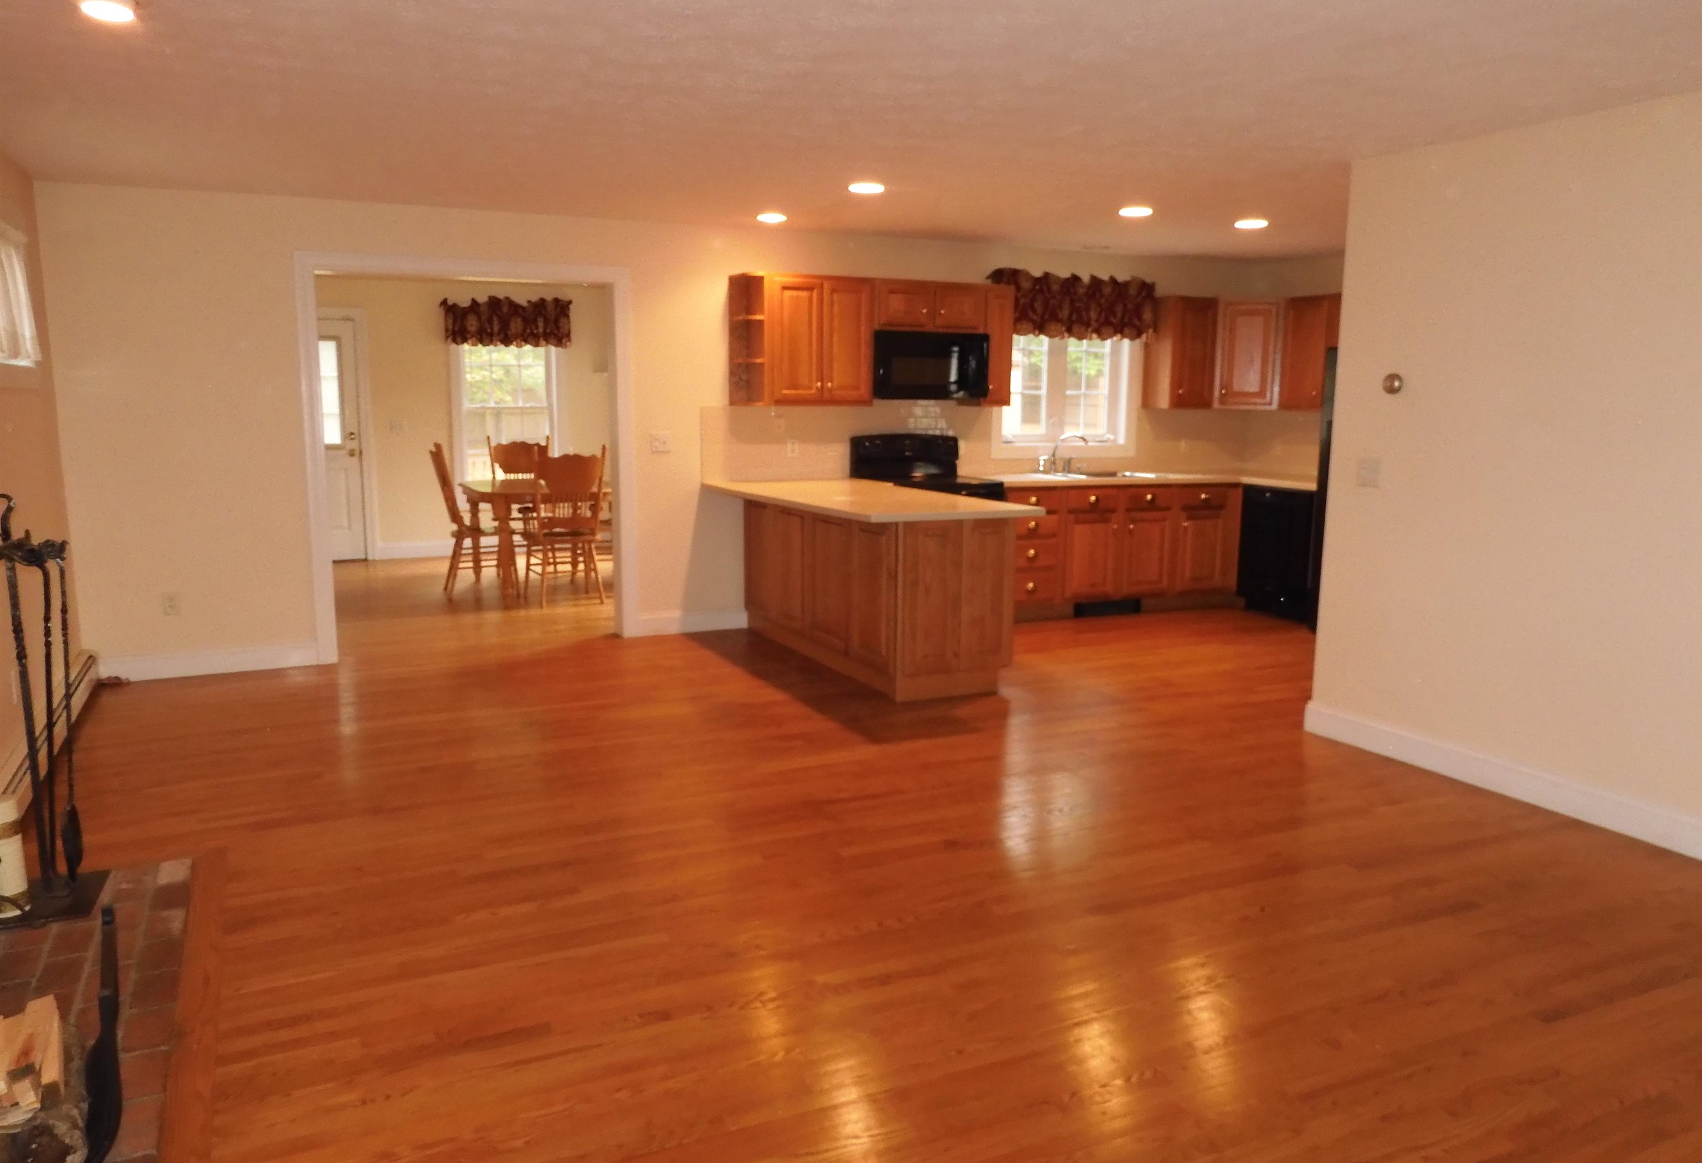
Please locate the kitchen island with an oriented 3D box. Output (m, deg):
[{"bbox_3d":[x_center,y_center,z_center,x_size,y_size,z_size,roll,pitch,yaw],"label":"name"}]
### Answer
[{"bbox_3d":[0.012,-0.013,6.341,0.915,0.924,2.204,-4,10,-26],"label":"kitchen island"}]

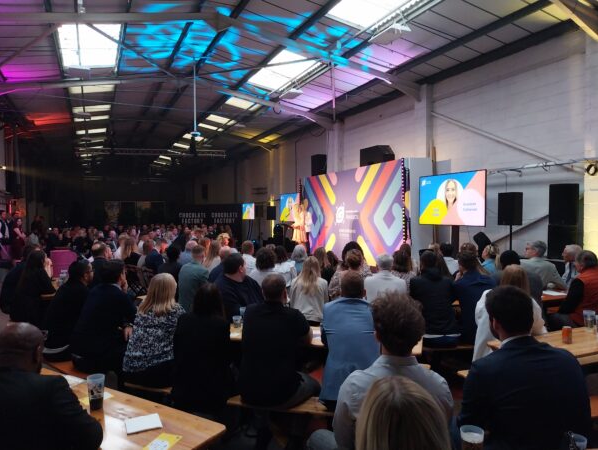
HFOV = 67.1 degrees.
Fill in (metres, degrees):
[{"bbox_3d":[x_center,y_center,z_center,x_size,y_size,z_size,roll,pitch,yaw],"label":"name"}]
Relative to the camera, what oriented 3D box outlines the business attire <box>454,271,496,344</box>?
[{"bbox_3d":[1.710,0.778,4.397,0.470,0.680,0.380,0,1,-8],"label":"business attire"}]

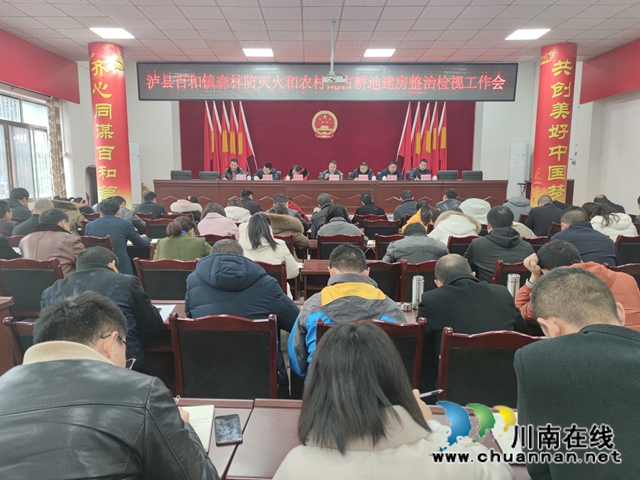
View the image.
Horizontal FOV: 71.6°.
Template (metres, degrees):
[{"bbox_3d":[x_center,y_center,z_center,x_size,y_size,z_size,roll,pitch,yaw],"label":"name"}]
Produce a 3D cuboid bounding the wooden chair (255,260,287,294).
[{"bbox_3d":[-0.467,0.585,3.405,0.460,0.950,0.540,0,9,-1],"label":"wooden chair"}]

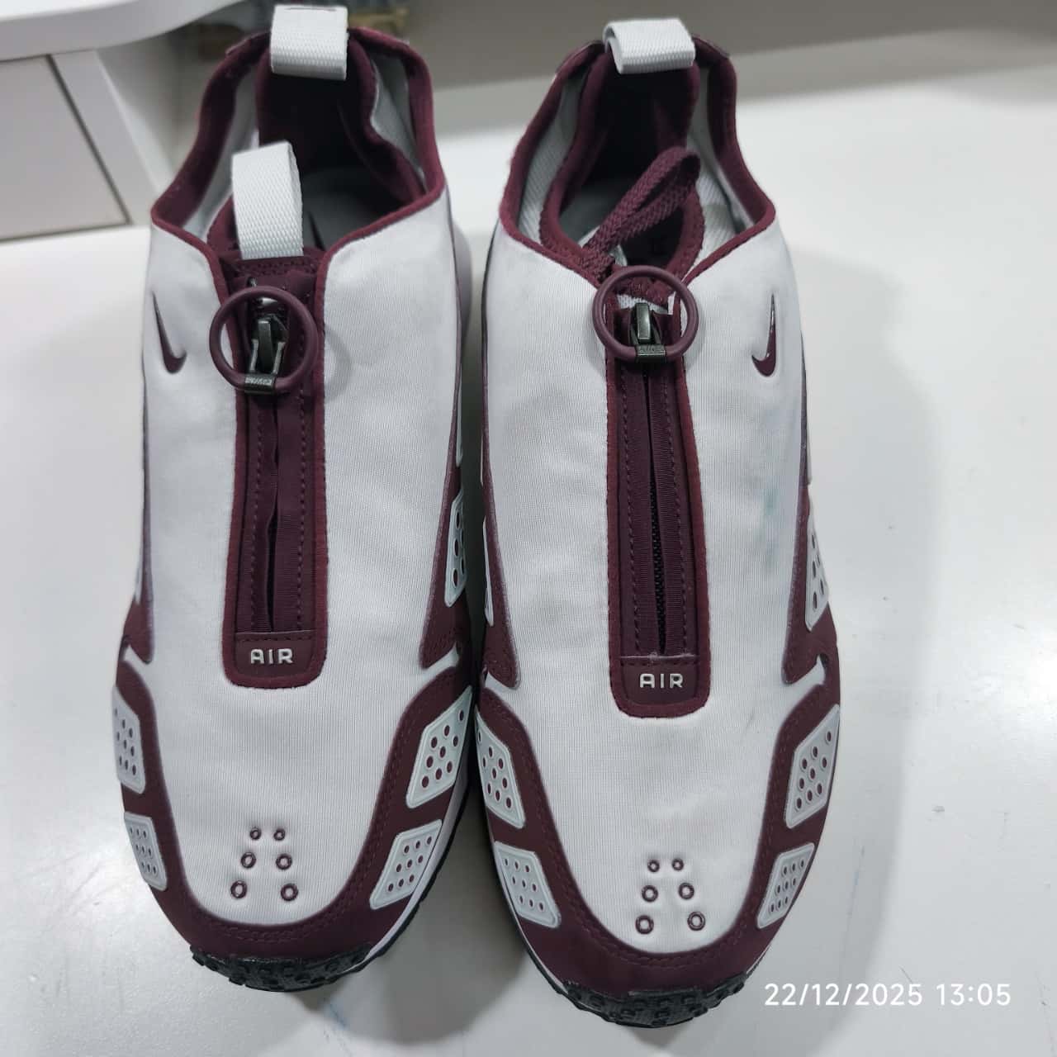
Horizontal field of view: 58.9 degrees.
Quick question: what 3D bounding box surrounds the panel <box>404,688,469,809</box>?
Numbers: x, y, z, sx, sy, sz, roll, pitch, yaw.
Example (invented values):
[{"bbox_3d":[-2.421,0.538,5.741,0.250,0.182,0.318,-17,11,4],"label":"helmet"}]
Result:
[{"bbox_3d":[-0.026,0.063,0.276,0.004,0.021,0.039,-9,62,36],"label":"panel"}]

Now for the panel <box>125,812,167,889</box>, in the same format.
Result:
[{"bbox_3d":[-0.109,0.091,0.268,0.004,0.019,0.027,1,57,-46],"label":"panel"}]

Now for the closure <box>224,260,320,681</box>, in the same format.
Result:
[{"bbox_3d":[-0.074,-0.018,0.273,0.030,0.014,0.122,-2,83,0],"label":"closure"}]

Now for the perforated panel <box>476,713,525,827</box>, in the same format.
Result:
[{"bbox_3d":[-0.009,0.069,0.272,0.004,0.020,0.036,6,63,-32],"label":"perforated panel"}]

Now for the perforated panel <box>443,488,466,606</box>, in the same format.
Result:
[{"bbox_3d":[-0.022,0.005,0.290,0.004,0.026,0.039,-1,84,10],"label":"perforated panel"}]

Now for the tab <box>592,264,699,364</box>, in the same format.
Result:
[{"bbox_3d":[0.032,-0.059,0.258,0.029,0.006,0.029,-2,79,4],"label":"tab"}]

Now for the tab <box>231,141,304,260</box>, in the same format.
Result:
[{"bbox_3d":[-0.075,-0.095,0.272,0.019,0.034,0.011,-5,19,-6],"label":"tab"}]

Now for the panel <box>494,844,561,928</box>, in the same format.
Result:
[{"bbox_3d":[0.000,0.098,0.260,0.004,0.017,0.027,1,57,-41],"label":"panel"}]

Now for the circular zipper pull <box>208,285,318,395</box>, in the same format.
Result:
[{"bbox_3d":[-0.073,-0.052,0.257,0.030,0.005,0.030,-6,100,-14],"label":"circular zipper pull"}]

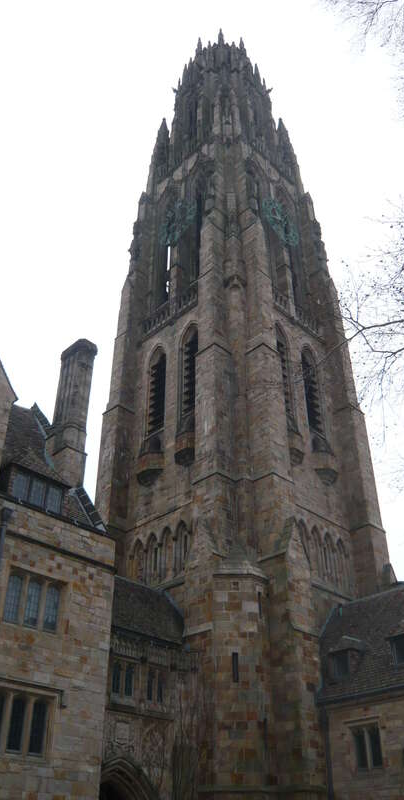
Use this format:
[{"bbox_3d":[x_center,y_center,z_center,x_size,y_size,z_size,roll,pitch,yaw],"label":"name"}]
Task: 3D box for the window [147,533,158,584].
[{"bbox_3d":[-2.095,7.121,28.700,0.400,2.569,0.867,30,-46,-35],"label":"window"}]

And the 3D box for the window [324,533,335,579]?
[{"bbox_3d":[5.610,7.135,28.811,0.867,2.569,0.400,30,-46,-35],"label":"window"}]

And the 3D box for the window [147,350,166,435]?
[{"bbox_3d":[-2.253,-0.578,35.152,0.500,5.862,1.478,30,-46,-35],"label":"window"}]

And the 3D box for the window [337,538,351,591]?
[{"bbox_3d":[6.328,7.546,29.410,0.867,2.569,0.400,30,-46,-35],"label":"window"}]

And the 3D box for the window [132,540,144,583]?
[{"bbox_3d":[-2.804,7.540,29.291,0.400,2.569,0.867,30,-46,-35],"label":"window"}]

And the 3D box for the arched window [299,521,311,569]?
[{"bbox_3d":[4.258,6.361,27.694,0.867,2.569,0.400,30,-46,-35],"label":"arched window"}]

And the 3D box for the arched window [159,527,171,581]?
[{"bbox_3d":[-1.448,6.738,28.163,0.400,2.569,0.867,30,-46,-35],"label":"arched window"}]

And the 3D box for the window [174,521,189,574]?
[{"bbox_3d":[-0.745,6.321,27.582,0.400,2.569,0.867,30,-46,-35],"label":"window"}]

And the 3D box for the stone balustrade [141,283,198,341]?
[{"bbox_3d":[-1.629,-4.961,37.392,0.500,1.937,5.403,30,-46,-35],"label":"stone balustrade"}]

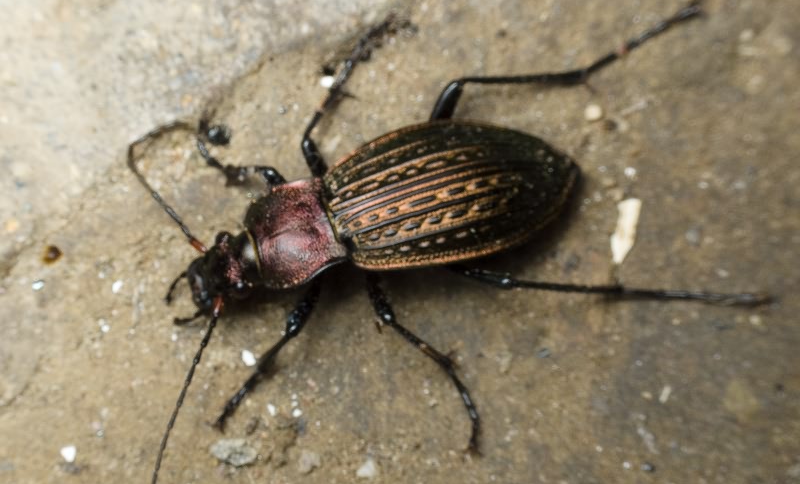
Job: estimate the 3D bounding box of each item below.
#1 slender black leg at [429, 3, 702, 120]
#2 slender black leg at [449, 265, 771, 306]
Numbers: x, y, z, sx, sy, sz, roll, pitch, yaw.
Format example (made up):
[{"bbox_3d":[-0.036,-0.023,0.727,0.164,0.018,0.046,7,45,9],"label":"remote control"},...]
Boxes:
[{"bbox_3d":[0.012,-0.012,0.095,0.024,0.005,0.003,-24,70,-15],"label":"slender black leg"},{"bbox_3d":[0.014,0.003,0.089,0.022,0.004,0.002,3,66,-4],"label":"slender black leg"}]

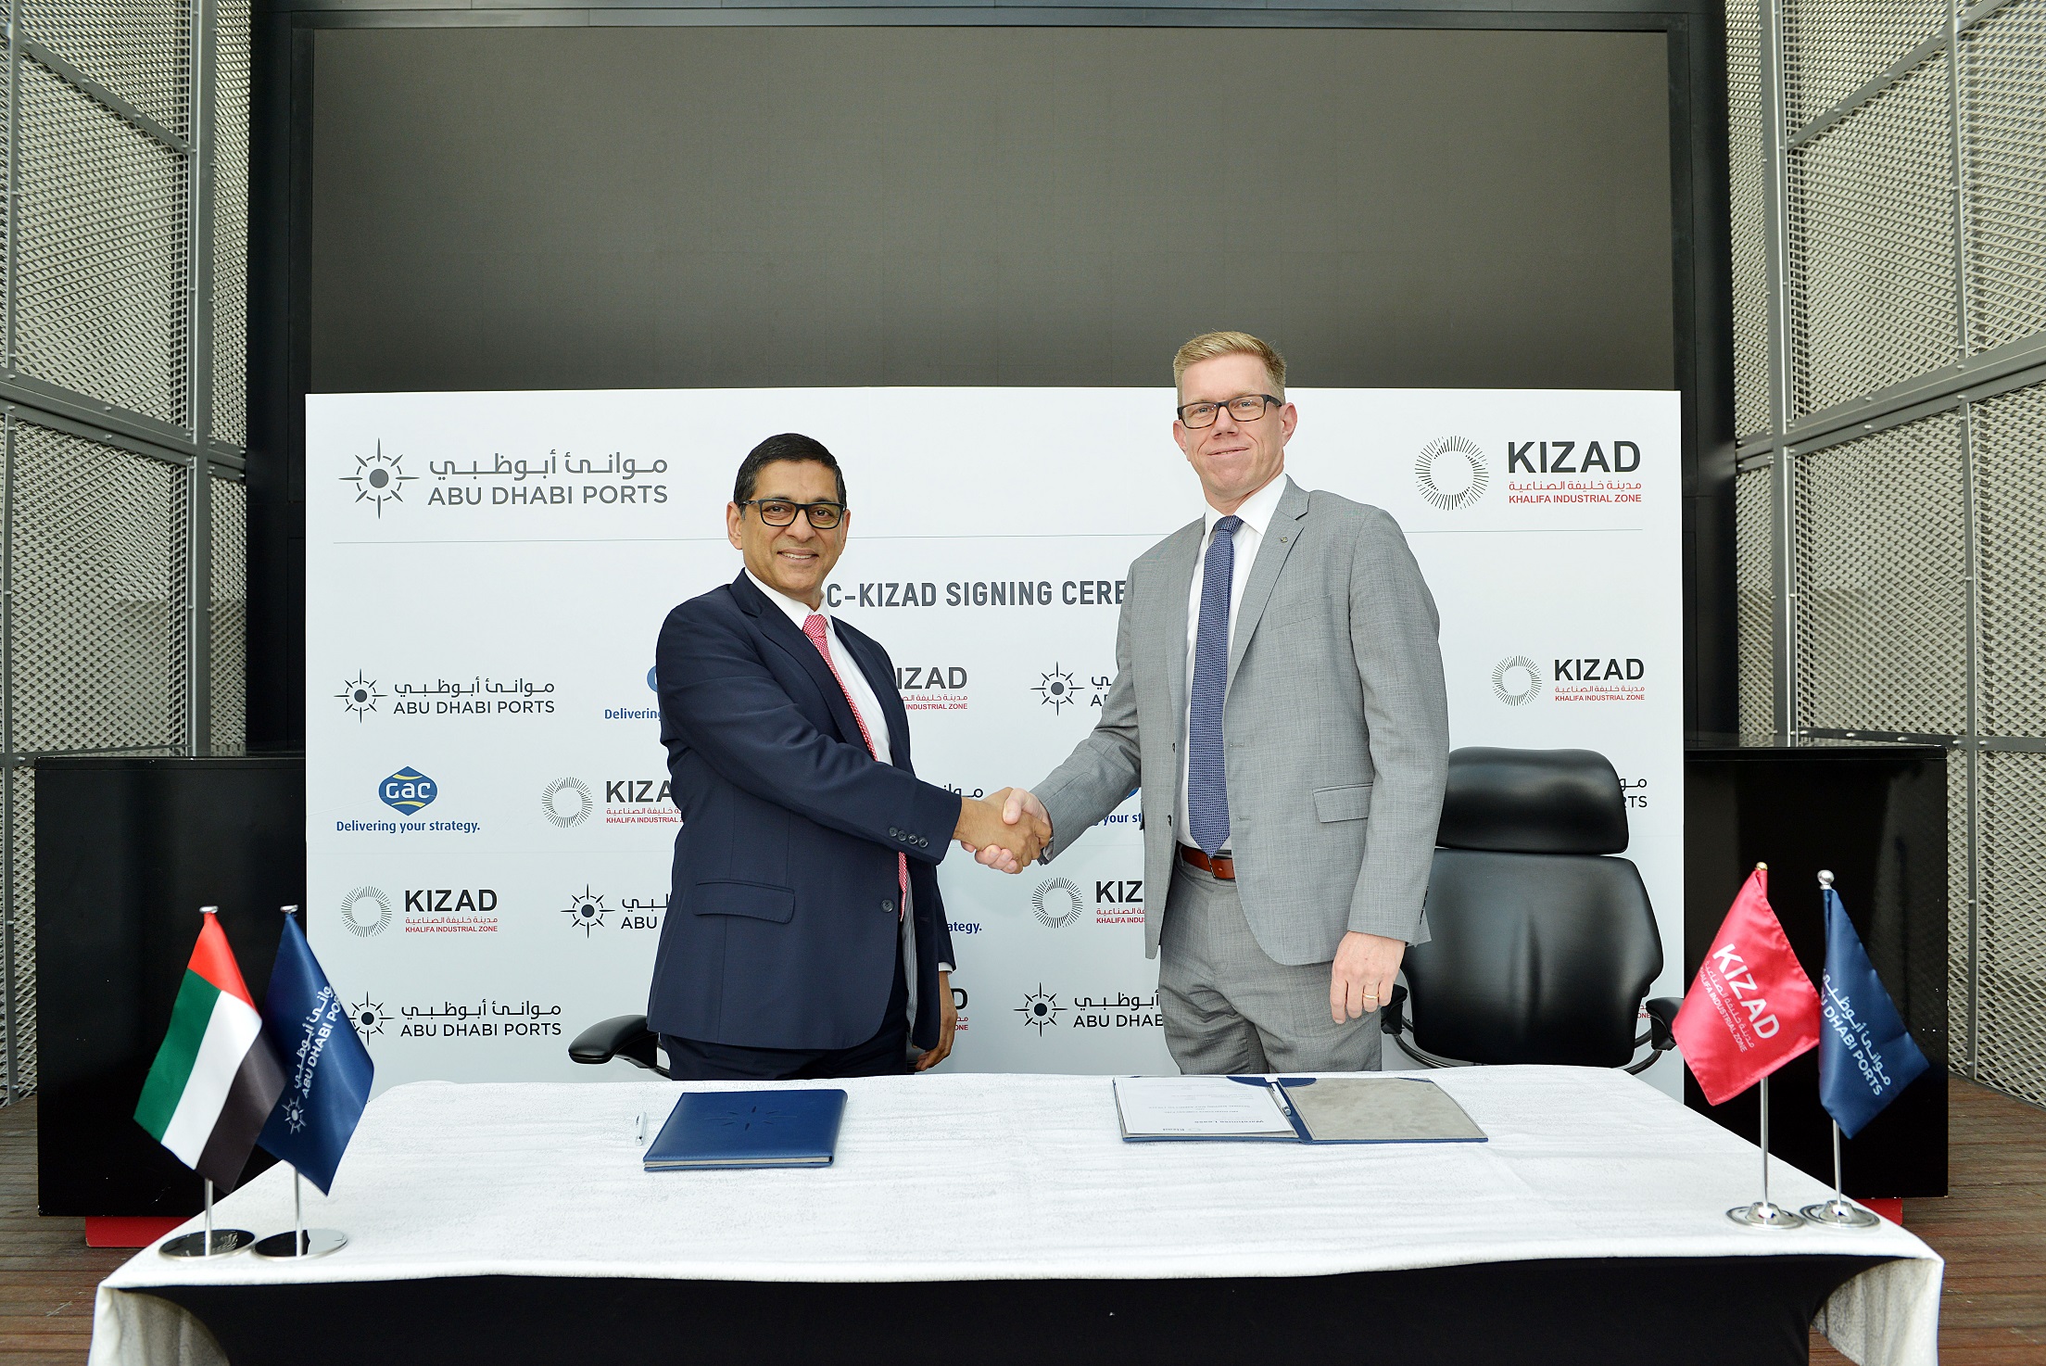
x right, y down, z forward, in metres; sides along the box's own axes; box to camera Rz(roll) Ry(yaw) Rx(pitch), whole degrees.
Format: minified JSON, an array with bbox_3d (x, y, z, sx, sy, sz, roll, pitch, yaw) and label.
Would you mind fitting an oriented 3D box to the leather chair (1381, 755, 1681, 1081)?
[{"bbox_3d":[0.900,0.723,2.870,0.640,1.200,0.650,0,-1,18],"label":"leather chair"}]

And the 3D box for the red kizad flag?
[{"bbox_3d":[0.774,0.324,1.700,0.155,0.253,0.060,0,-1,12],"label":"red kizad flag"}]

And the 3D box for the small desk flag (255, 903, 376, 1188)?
[{"bbox_3d":[-0.727,0.379,1.635,0.120,0.282,0.070,0,-1,-7],"label":"small desk flag"}]

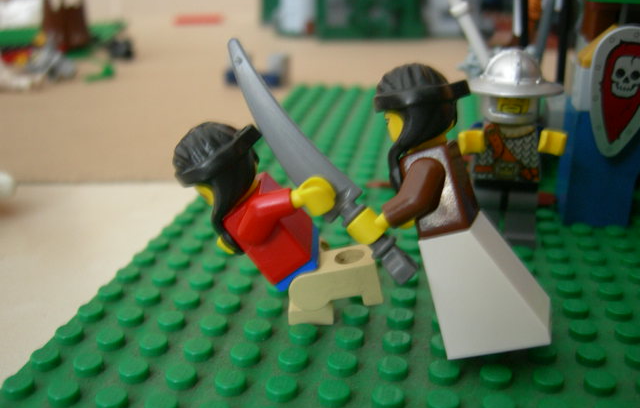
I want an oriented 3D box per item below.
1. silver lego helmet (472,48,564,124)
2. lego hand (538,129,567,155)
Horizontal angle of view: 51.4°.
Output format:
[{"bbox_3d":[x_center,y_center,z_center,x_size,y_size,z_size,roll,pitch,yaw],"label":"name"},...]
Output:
[{"bbox_3d":[0.042,-0.025,0.142,0.021,0.015,0.021,2,20,8],"label":"silver lego helmet"},{"bbox_3d":[0.048,-0.013,0.137,0.006,0.005,0.007,10,1,7],"label":"lego hand"}]

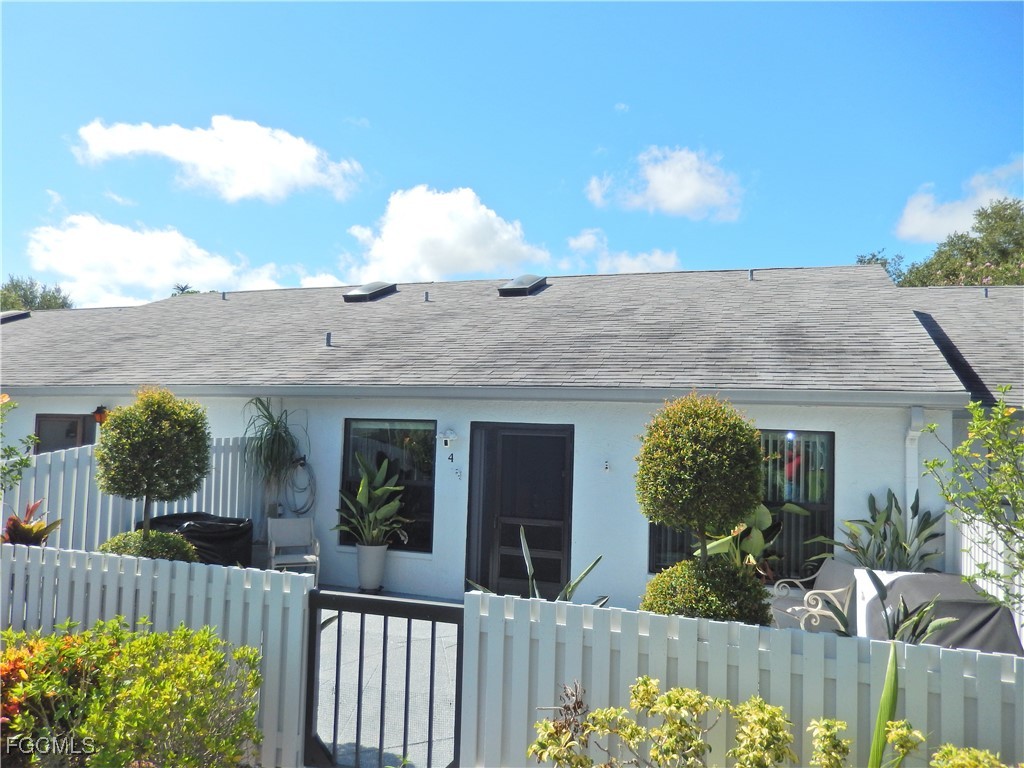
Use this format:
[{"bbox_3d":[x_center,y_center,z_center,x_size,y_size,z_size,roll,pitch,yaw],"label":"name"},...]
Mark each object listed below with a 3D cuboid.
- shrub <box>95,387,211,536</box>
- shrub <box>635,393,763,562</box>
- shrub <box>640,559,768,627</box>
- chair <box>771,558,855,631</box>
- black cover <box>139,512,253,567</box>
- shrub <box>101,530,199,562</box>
[{"bbox_3d":[-2.469,0.538,5.100,0.770,1.000,0.760,2,-3,0],"label":"shrub"},{"bbox_3d":[0.951,0.475,3.760,0.640,0.870,0.630,2,-3,0],"label":"shrub"},{"bbox_3d":[1.005,1.227,3.820,0.670,0.660,0.650,2,-3,0],"label":"shrub"},{"bbox_3d":[2.850,2.093,6.758,0.720,0.950,0.620,2,-3,-5],"label":"chair"},{"bbox_3d":[-3.453,1.967,8.006,0.680,0.950,1.060,0,-4,21],"label":"black cover"},{"bbox_3d":[-2.510,1.381,5.120,0.740,0.640,0.720,2,-3,0],"label":"shrub"}]

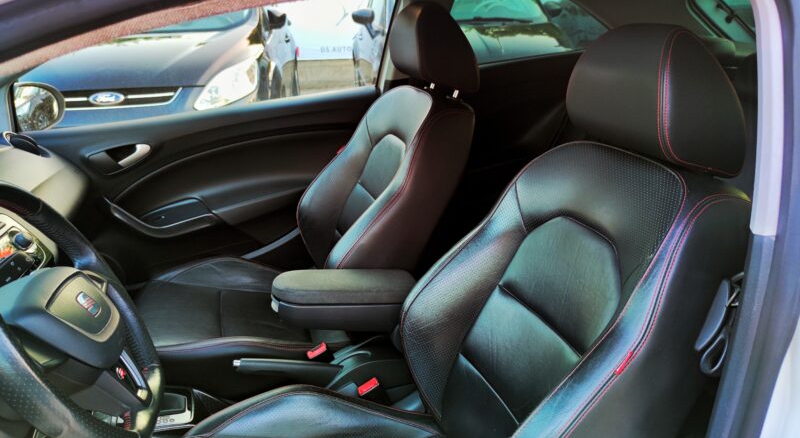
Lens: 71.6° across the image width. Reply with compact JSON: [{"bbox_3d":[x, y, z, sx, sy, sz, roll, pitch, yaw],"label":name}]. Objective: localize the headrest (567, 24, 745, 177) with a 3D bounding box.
[{"bbox_3d":[0.424,-0.213,0.960,0.180,0.215,0.260,-5,24,-30],"label":"headrest"}]

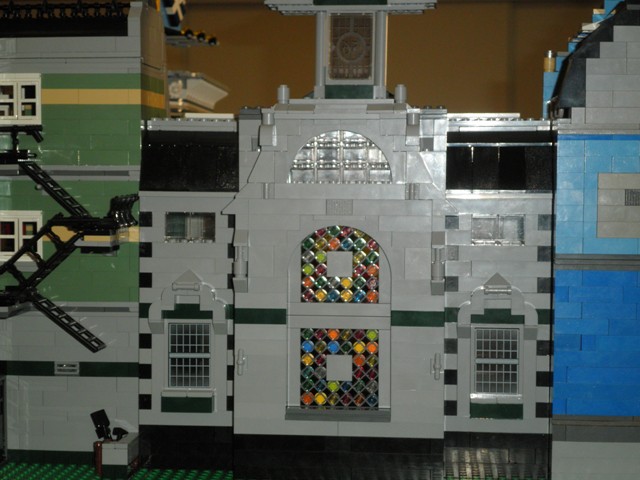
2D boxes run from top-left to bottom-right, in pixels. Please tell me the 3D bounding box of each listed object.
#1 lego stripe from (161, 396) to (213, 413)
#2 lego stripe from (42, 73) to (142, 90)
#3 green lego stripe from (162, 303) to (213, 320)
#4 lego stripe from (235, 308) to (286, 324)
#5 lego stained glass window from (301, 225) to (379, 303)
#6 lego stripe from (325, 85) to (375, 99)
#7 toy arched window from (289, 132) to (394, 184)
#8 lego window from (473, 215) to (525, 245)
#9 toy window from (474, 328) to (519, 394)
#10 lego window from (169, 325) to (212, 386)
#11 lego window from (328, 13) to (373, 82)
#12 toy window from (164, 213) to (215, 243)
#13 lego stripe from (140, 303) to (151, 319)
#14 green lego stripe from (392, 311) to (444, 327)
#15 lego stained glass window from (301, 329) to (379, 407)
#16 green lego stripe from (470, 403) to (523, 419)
[{"bbox_3d":[-0.083,0.103,0.847,0.032,0.010,0.008,1,3,6],"label":"lego stripe"},{"bbox_3d":[-0.144,-0.100,0.855,0.064,0.010,0.008,1,3,6],"label":"lego stripe"},{"bbox_3d":[-0.082,0.045,0.844,0.032,0.010,0.008,1,3,6],"label":"green lego stripe"},{"bbox_3d":[-0.036,0.047,0.824,0.032,0.010,0.008,1,3,6],"label":"lego stripe"},{"bbox_3d":[0.012,0.014,0.824,0.048,0.047,0.007,1,3,6],"label":"lego stained glass window"},{"bbox_3d":[0.020,-0.097,0.886,0.032,0.009,0.008,1,3,6],"label":"lego stripe"},{"bbox_3d":[0.013,-0.051,0.822,0.064,0.032,0.008,1,3,6],"label":"toy arched window"},{"bbox_3d":[0.110,-0.006,0.831,0.032,0.019,0.008,1,3,6],"label":"lego window"},{"bbox_3d":[0.109,0.074,0.834,0.027,0.041,0.006,1,3,6],"label":"toy window"},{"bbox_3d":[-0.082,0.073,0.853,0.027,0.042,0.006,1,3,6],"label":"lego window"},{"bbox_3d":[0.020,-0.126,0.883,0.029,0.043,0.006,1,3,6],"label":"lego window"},{"bbox_3d":[-0.082,-0.008,0.850,0.032,0.019,0.008,1,3,6],"label":"toy window"},{"bbox_3d":[-0.110,0.044,0.855,0.008,0.010,0.008,1,3,6],"label":"lego stripe"},{"bbox_3d":[0.059,0.047,0.815,0.032,0.010,0.008,1,3,6],"label":"green lego stripe"},{"bbox_3d":[0.012,0.078,0.828,0.048,0.049,0.007,1,3,6],"label":"lego stained glass window"},{"bbox_3d":[0.109,0.105,0.828,0.032,0.010,0.008,1,3,6],"label":"green lego stripe"}]

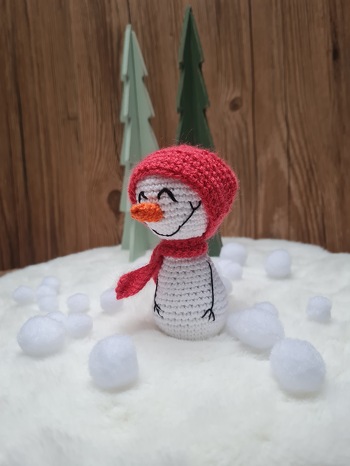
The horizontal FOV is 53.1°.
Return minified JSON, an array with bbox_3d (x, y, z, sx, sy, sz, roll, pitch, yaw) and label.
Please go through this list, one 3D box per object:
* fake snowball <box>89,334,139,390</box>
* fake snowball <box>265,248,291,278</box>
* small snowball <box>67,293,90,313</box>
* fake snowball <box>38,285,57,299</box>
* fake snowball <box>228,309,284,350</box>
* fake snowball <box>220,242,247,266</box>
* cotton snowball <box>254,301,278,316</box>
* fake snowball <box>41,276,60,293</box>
[{"bbox_3d":[-0.033,0.069,0.186,0.027,0.028,0.027,-2,5,0],"label":"fake snowball"},{"bbox_3d":[0.114,0.034,0.385,0.029,0.029,0.029,-2,5,0],"label":"fake snowball"},{"bbox_3d":[-0.093,0.068,0.338,0.022,0.020,0.021,-3,8,0],"label":"small snowball"},{"bbox_3d":[-0.136,0.065,0.372,0.022,0.020,0.021,-3,8,0],"label":"fake snowball"},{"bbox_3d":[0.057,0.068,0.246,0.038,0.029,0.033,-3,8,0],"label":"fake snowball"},{"bbox_3d":[0.081,0.030,0.481,0.034,0.034,0.034,-3,8,0],"label":"fake snowball"},{"bbox_3d":[0.075,0.065,0.286,0.020,0.019,0.019,-3,8,0],"label":"cotton snowball"},{"bbox_3d":[-0.144,0.061,0.409,0.021,0.020,0.021,-3,8,0],"label":"fake snowball"}]

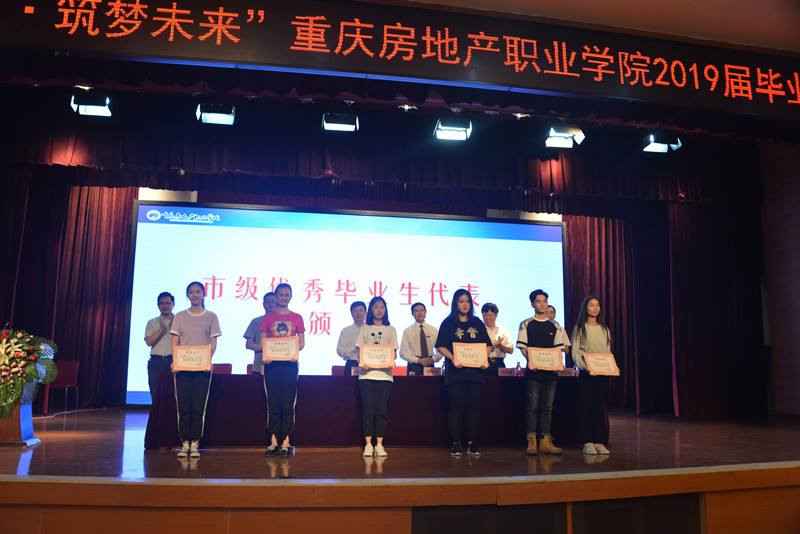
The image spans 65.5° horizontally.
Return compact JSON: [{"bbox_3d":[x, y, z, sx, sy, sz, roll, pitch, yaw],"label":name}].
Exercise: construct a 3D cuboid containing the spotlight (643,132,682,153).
[{"bbox_3d":[3.127,-1.483,7.415,0.410,0.240,0.300,2,-7,-10],"label":"spotlight"}]

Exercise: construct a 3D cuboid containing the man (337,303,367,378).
[{"bbox_3d":[-0.530,1.250,7.710,0.520,1.640,0.360,1,-7,-7],"label":"man"}]

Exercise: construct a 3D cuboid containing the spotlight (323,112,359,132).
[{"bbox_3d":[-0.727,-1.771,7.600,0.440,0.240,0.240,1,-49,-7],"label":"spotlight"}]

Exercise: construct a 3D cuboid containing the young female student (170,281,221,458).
[{"bbox_3d":[-2.017,0.991,6.177,0.460,1.696,0.340,2,-7,-10],"label":"young female student"}]

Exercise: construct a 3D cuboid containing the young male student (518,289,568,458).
[{"bbox_3d":[1.478,1.084,6.557,0.480,1.702,0.340,3,-7,-15],"label":"young male student"}]

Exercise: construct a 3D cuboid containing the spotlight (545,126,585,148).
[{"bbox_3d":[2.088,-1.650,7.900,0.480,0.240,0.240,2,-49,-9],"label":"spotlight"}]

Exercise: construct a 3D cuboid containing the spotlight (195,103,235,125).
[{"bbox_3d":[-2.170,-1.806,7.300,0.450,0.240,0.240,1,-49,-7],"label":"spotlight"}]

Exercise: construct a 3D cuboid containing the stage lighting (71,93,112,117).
[{"bbox_3d":[-3.127,-1.647,6.287,0.390,0.240,0.300,2,-7,-10],"label":"stage lighting"}]

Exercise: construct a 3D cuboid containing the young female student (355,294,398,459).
[{"bbox_3d":[-0.225,1.096,6.356,0.430,1.582,0.340,2,-7,-10],"label":"young female student"}]

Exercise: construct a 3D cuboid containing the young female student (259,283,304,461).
[{"bbox_3d":[-1.163,1.011,6.221,0.440,1.692,0.340,2,-7,-10],"label":"young female student"}]

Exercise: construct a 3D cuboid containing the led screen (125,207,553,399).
[{"bbox_3d":[-0.685,0.738,10.983,7.743,3.441,0.150,2,-7,-10],"label":"led screen"}]

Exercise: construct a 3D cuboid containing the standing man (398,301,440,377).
[{"bbox_3d":[0.240,1.270,7.840,0.530,1.630,0.360,1,-7,-3],"label":"standing man"}]

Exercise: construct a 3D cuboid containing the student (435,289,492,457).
[{"bbox_3d":[0.650,1.060,6.370,0.510,1.660,0.360,3,-7,-17],"label":"student"}]

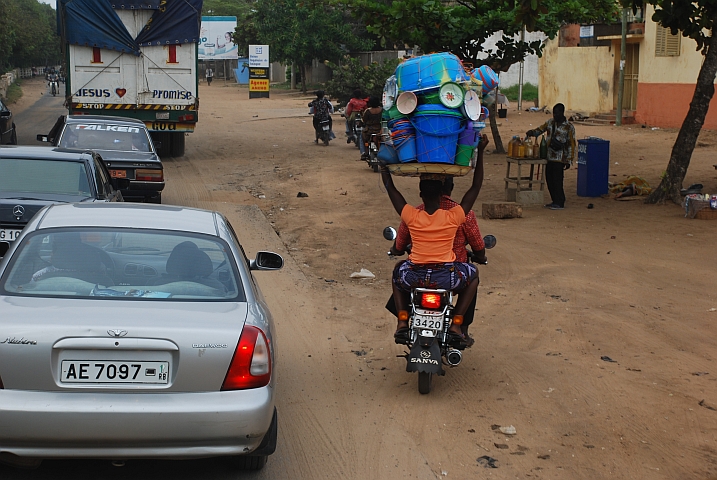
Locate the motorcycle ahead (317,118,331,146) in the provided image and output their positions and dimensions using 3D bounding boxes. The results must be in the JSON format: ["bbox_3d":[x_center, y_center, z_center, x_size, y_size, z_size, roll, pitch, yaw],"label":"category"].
[{"bbox_3d":[-0.970,-3.204,40.126,0.740,1.060,1.930,-4,8,-7],"label":"motorcycle ahead"}]

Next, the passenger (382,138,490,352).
[{"bbox_3d":[0.547,0.000,10.330,0.770,1.500,0.630,1,7,4],"label":"passenger"}]

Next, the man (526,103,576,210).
[{"bbox_3d":[3.132,-1.363,23.300,0.640,1.710,0.520,-5,9,-36],"label":"man"}]

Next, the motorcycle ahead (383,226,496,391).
[{"bbox_3d":[0.548,0.457,10.501,0.830,1.070,1.970,5,7,5],"label":"motorcycle ahead"}]

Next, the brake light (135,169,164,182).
[{"bbox_3d":[-3.221,-0.995,22.150,0.440,0.195,0.120,-1,7,-11],"label":"brake light"}]

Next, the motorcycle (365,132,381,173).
[{"bbox_3d":[0.313,-1.949,29.035,0.740,1.060,1.930,-2,7,-3],"label":"motorcycle"}]

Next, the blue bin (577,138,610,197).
[{"bbox_3d":[4.190,-1.271,25.600,0.415,0.980,0.460,-1,7,-14],"label":"blue bin"}]

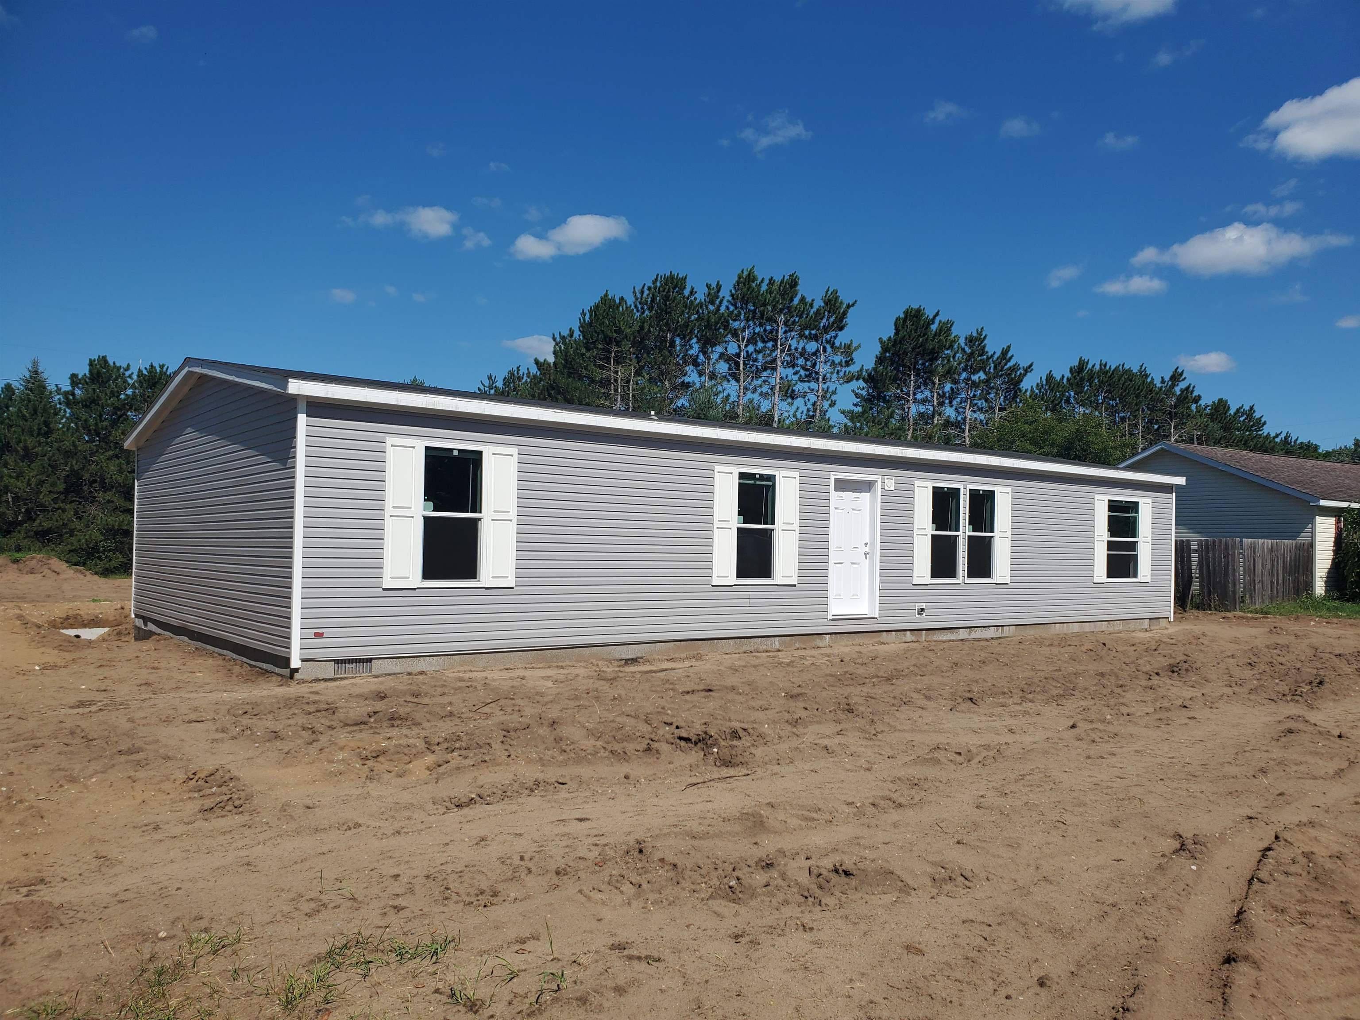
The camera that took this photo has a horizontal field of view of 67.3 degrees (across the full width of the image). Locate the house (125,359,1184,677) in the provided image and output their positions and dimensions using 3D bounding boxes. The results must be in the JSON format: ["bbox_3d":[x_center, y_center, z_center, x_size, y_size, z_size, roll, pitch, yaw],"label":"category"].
[{"bbox_3d":[0.570,0.243,18.820,17.600,3.780,8.500,3,-3,-37],"label":"house"}]

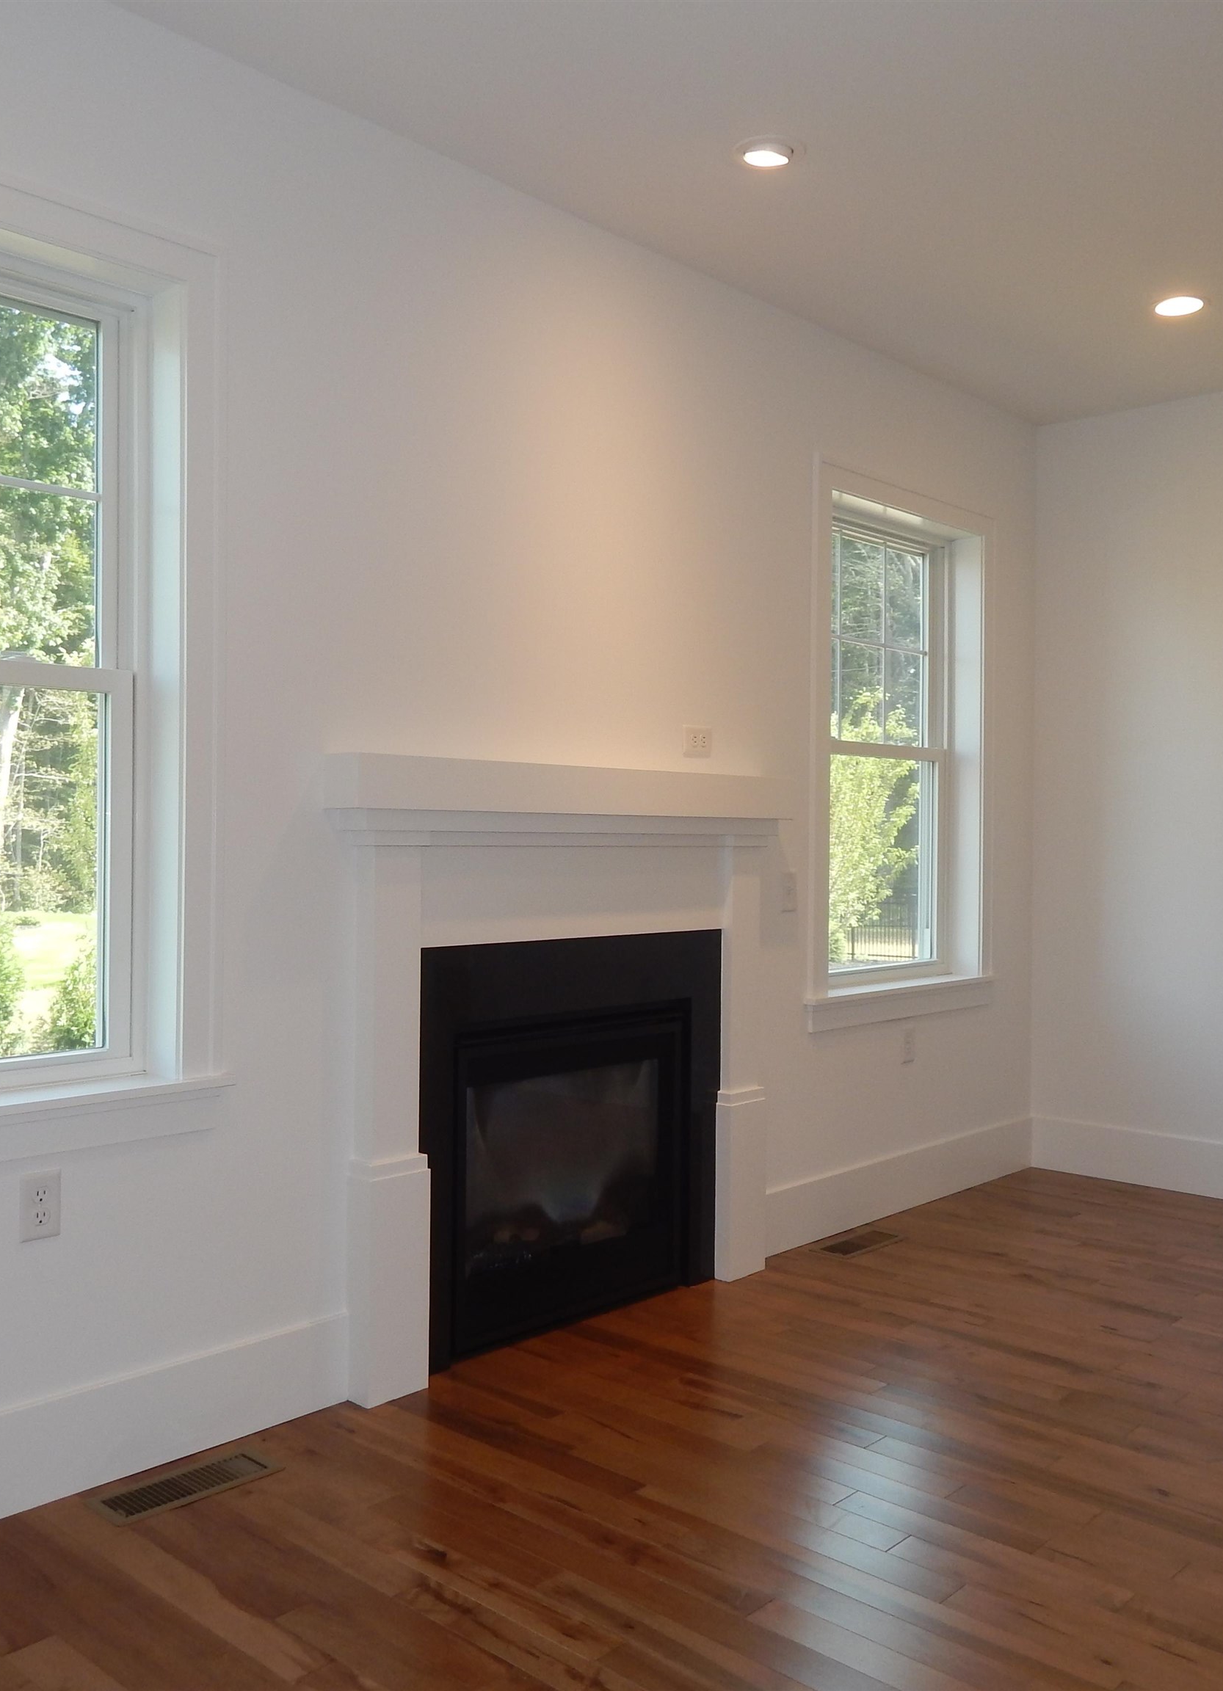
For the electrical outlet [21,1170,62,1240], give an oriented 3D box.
[{"bbox_3d":[-1.003,0.631,2.622,0.008,0.115,0.071,1,0,42],"label":"electrical outlet"}]

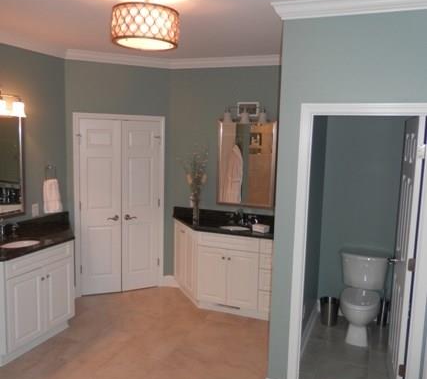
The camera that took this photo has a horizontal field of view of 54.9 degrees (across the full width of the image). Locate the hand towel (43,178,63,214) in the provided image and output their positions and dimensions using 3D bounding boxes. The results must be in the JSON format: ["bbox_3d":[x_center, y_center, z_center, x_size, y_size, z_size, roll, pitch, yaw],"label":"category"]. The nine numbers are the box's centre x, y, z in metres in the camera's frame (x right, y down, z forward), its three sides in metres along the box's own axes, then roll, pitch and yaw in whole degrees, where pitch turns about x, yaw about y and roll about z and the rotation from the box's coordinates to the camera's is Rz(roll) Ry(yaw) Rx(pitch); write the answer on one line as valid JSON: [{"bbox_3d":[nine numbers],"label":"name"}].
[{"bbox_3d":[-1.663,0.069,4.258,0.090,0.370,0.190,4,8,21],"label":"hand towel"}]

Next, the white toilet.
[{"bbox_3d":[1.417,1.038,3.945,0.450,0.770,0.690,4,8,21],"label":"white toilet"}]

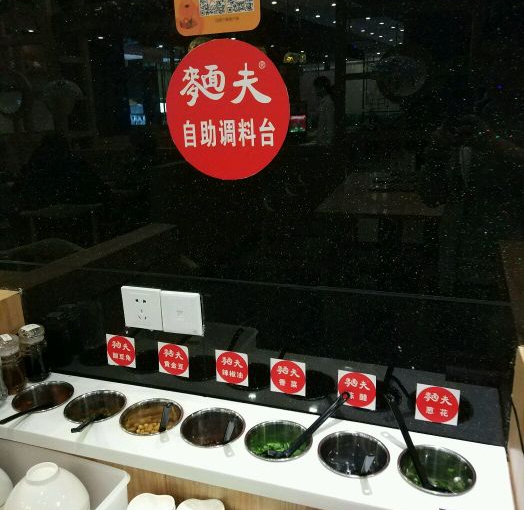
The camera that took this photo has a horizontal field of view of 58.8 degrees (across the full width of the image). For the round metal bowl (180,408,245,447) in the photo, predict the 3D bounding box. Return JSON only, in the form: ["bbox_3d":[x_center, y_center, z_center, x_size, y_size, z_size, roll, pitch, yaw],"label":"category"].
[{"bbox_3d":[-0.089,0.353,0.870,0.119,0.075,0.119,-1,14,0],"label":"round metal bowl"}]

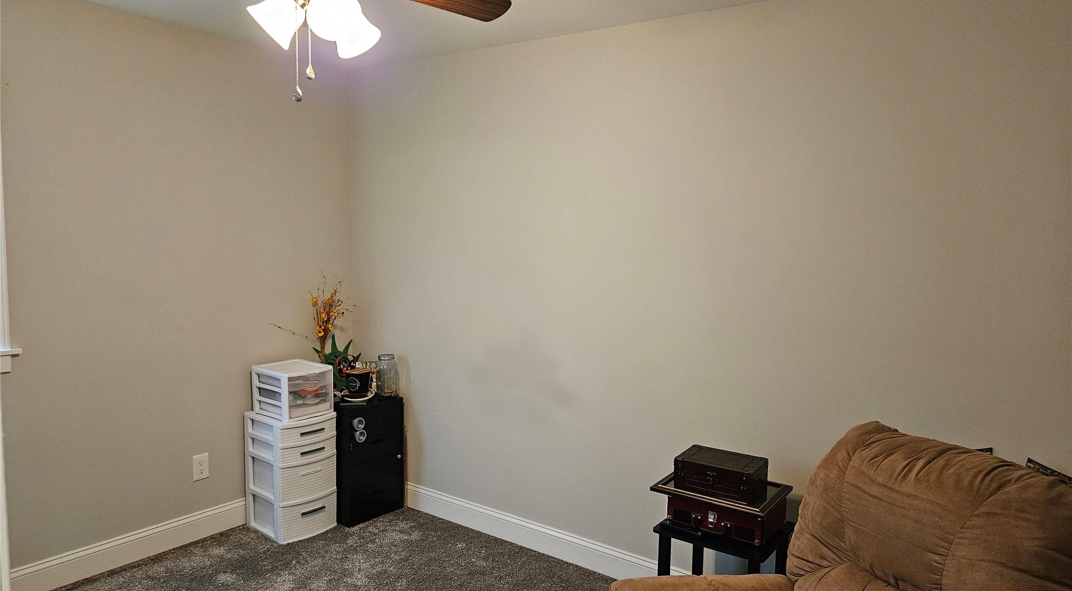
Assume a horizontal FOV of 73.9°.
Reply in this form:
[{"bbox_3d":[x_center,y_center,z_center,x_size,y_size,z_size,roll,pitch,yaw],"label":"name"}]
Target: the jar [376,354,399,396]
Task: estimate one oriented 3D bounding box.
[{"bbox_3d":[-0.814,0.438,3.910,0.122,0.218,0.122,2,5,0],"label":"jar"}]

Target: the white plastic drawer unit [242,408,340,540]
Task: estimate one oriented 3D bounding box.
[{"bbox_3d":[-1.243,0.893,3.646,0.356,0.595,0.314,6,6,39],"label":"white plastic drawer unit"}]

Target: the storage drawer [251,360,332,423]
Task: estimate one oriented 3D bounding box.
[{"bbox_3d":[-1.231,0.480,3.633,0.291,0.237,0.278,5,6,34],"label":"storage drawer"}]

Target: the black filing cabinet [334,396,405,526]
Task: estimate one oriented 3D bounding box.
[{"bbox_3d":[-1.016,0.863,3.917,0.457,0.620,0.356,6,6,39],"label":"black filing cabinet"}]

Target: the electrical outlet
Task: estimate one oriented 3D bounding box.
[{"bbox_3d":[-1.626,0.838,3.467,0.008,0.123,0.078,5,6,36],"label":"electrical outlet"}]

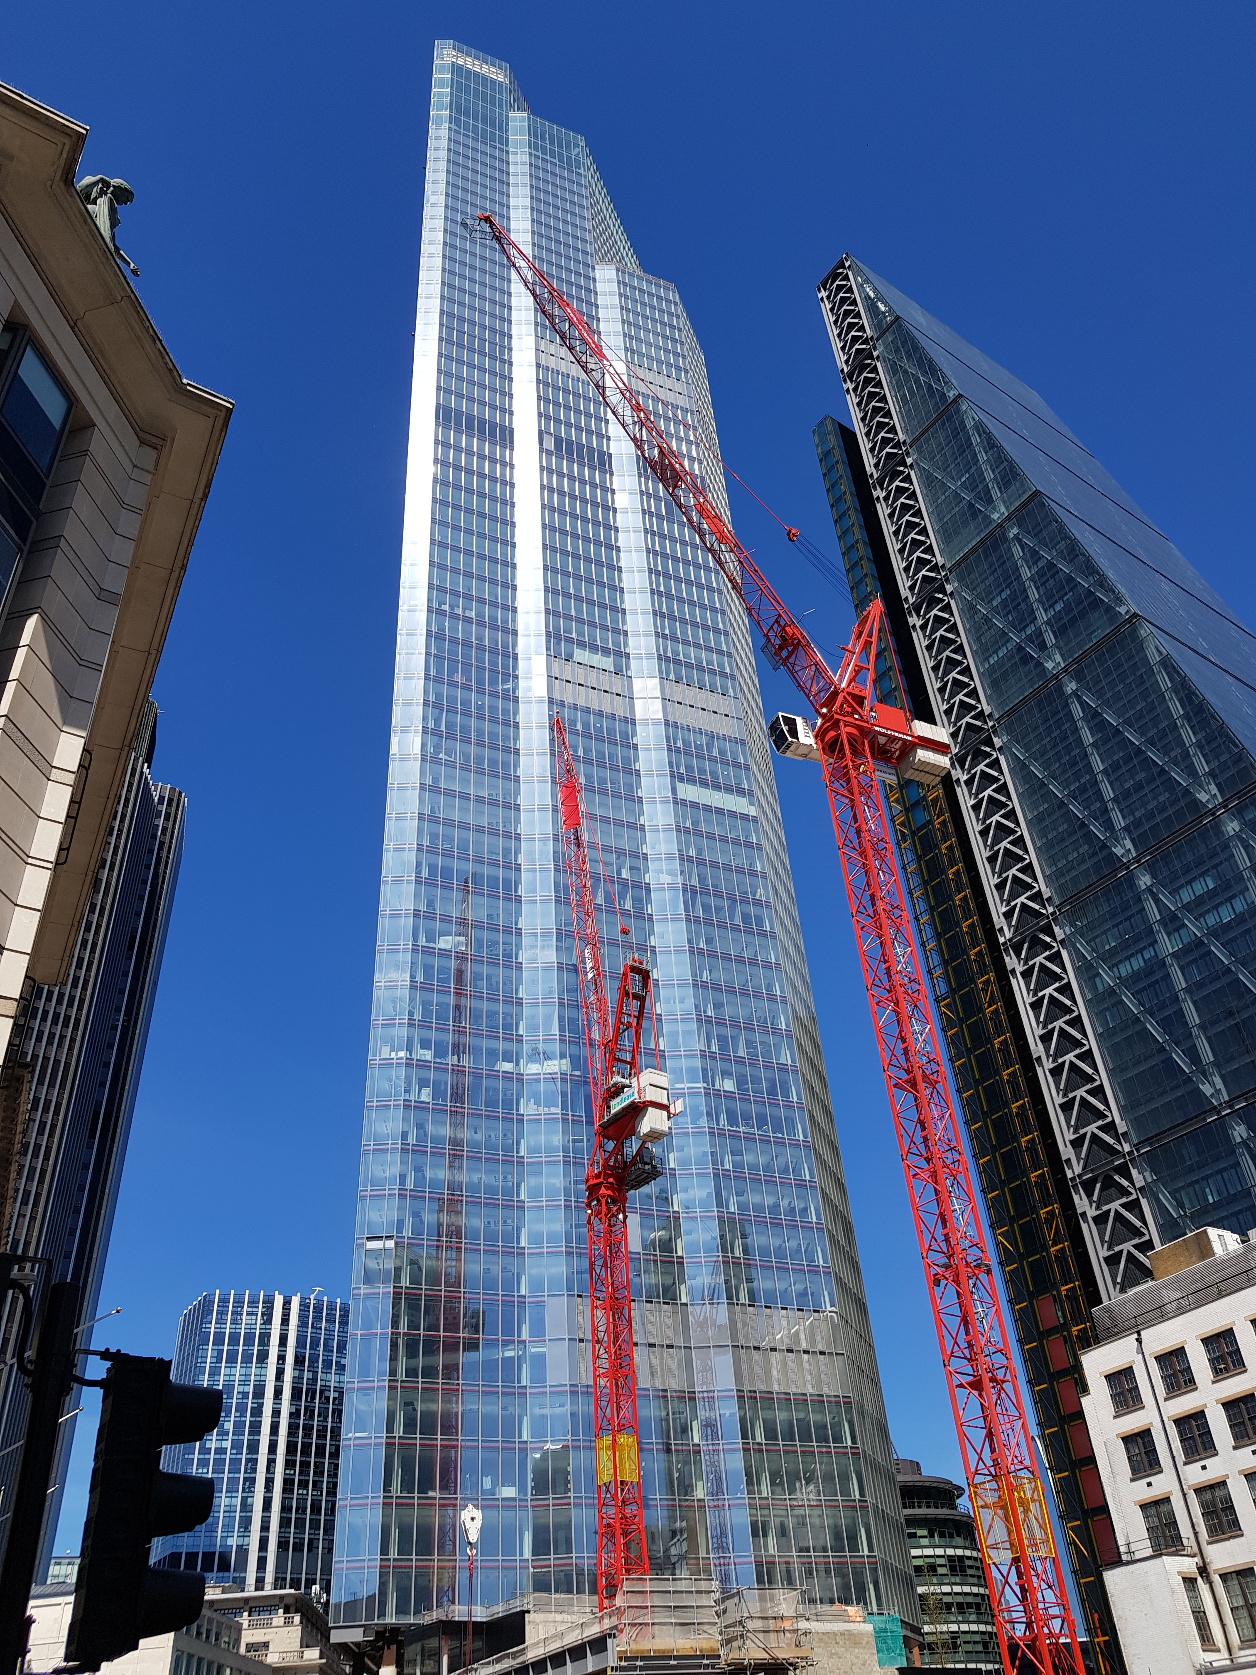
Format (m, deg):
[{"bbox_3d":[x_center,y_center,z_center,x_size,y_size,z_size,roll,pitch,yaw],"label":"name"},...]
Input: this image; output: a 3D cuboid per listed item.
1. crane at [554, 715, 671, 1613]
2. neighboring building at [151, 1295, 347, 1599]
[{"bbox_3d":[-0.658,20.037,96.551,5.200,86.800,11.000,24,-46,-33],"label":"crane"},{"bbox_3d":[-89.005,165.719,292.011,43.000,104.000,46.000,12,-40,-21],"label":"neighboring building"}]

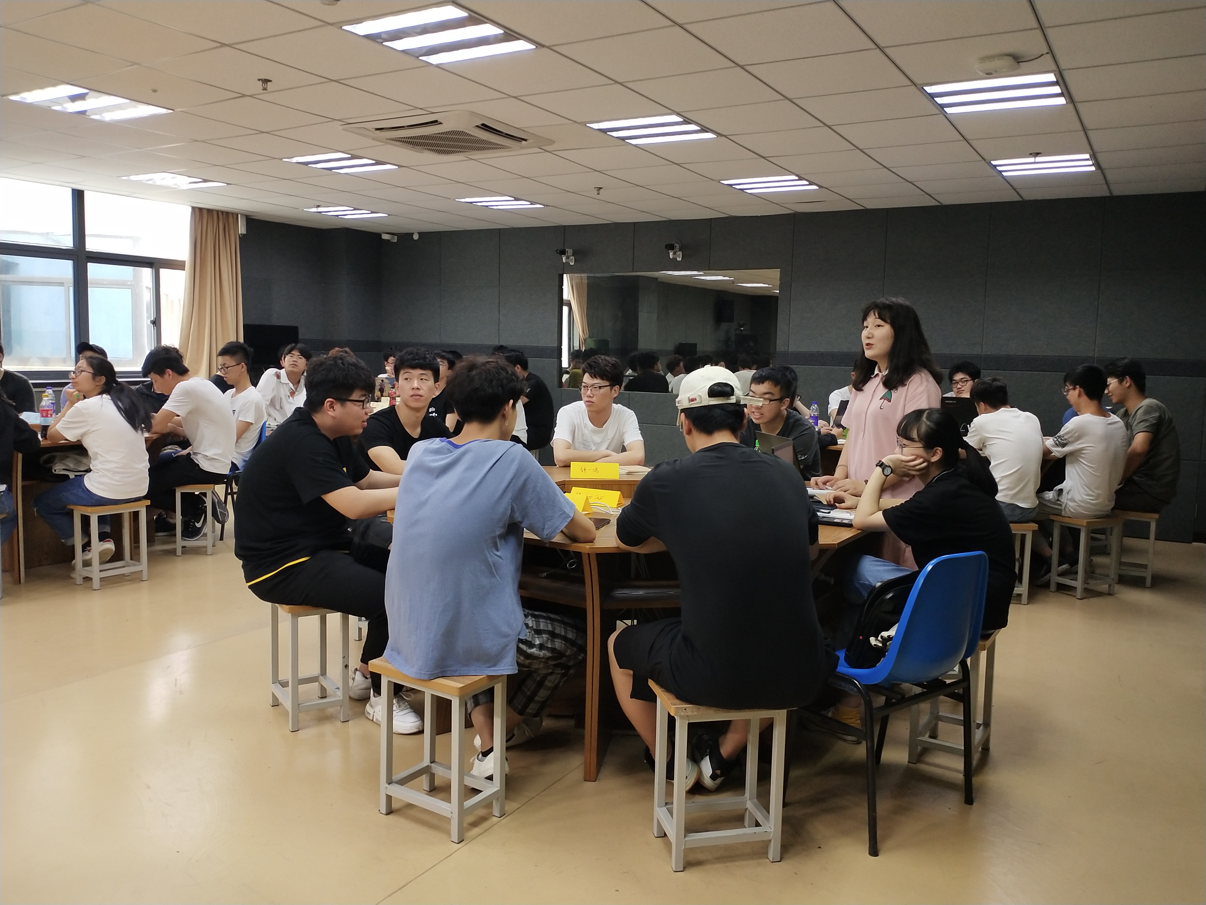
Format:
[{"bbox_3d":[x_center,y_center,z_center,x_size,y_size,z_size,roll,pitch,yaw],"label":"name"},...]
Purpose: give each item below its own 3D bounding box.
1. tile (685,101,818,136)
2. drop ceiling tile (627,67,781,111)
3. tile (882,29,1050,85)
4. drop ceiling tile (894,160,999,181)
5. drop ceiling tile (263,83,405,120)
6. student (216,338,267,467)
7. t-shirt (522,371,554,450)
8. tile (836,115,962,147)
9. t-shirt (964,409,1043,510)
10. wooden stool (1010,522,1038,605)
[{"bbox_3d":[0.789,-1.733,5.596,0.600,0.020,0.600,4,6,29],"label":"tile"},{"bbox_3d":[0.499,-1.730,5.146,0.600,0.020,0.600,4,5,30],"label":"drop ceiling tile"},{"bbox_3d":[1.491,-1.589,4.344,0.595,0.020,0.595,4,6,29],"label":"tile"},{"bbox_3d":[2.205,-1.803,6.921,0.595,0.020,0.595,4,6,31],"label":"drop ceiling tile"},{"bbox_3d":[-1.358,-1.805,5.527,0.600,0.020,0.600,4,5,30],"label":"drop ceiling tile"},{"bbox_3d":[-2.400,-0.060,6.750,0.680,1.270,0.470,-2,6,-37],"label":"student"},{"bbox_3d":[-0.560,-0.342,8.800,0.330,0.640,0.460,1,5,-3],"label":"t-shirt"},{"bbox_3d":[1.620,-1.751,5.883,0.600,0.020,0.600,4,5,30],"label":"tile"},{"bbox_3d":[2.262,0.035,6.080,0.430,0.570,0.350,0,6,-14],"label":"t-shirt"},{"bbox_3d":[2.285,0.625,6.240,0.360,0.450,0.250,1,5,-3],"label":"wooden stool"}]

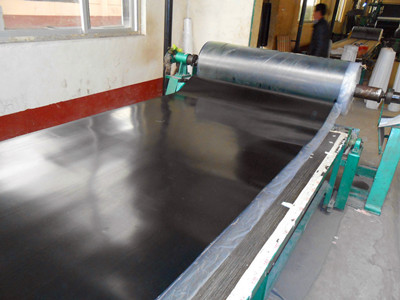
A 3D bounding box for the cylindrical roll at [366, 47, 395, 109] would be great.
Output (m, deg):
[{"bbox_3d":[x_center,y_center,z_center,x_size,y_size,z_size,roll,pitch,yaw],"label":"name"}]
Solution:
[{"bbox_3d":[3.180,-1.260,5.300,0.265,0.990,0.265,3,24,0],"label":"cylindrical roll"}]

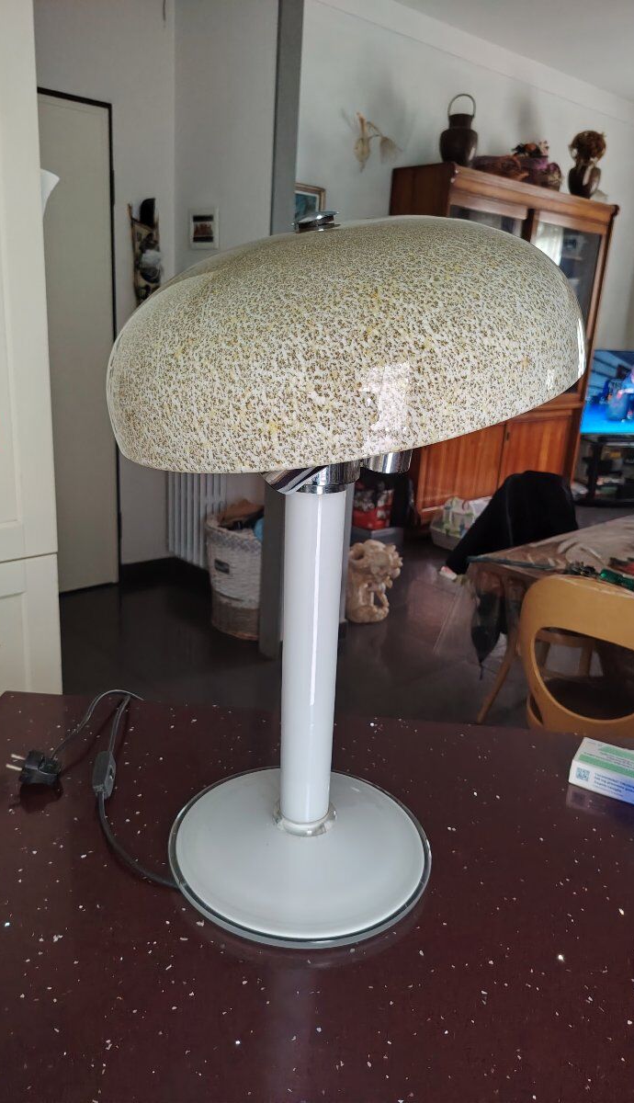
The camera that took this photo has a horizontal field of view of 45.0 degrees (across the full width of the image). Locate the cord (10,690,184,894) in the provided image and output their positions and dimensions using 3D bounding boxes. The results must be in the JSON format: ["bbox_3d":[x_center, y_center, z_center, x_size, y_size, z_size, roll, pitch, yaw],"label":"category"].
[{"bbox_3d":[-0.202,0.204,0.773,0.200,0.045,0.320,3,17,0],"label":"cord"}]

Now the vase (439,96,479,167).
[{"bbox_3d":[0.925,-2.682,4.906,0.240,0.445,0.240,3,17,-1],"label":"vase"}]

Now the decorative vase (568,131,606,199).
[{"bbox_3d":[2.075,-2.928,5.828,0.275,0.500,0.275,-11,22,-38],"label":"decorative vase"}]

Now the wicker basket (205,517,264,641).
[{"bbox_3d":[-0.266,0.096,3.428,0.420,0.480,0.420,3,17,-1],"label":"wicker basket"}]

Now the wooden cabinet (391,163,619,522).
[{"bbox_3d":[1.353,-1.510,5.838,1.920,2.294,0.530,-11,22,-38],"label":"wooden cabinet"}]

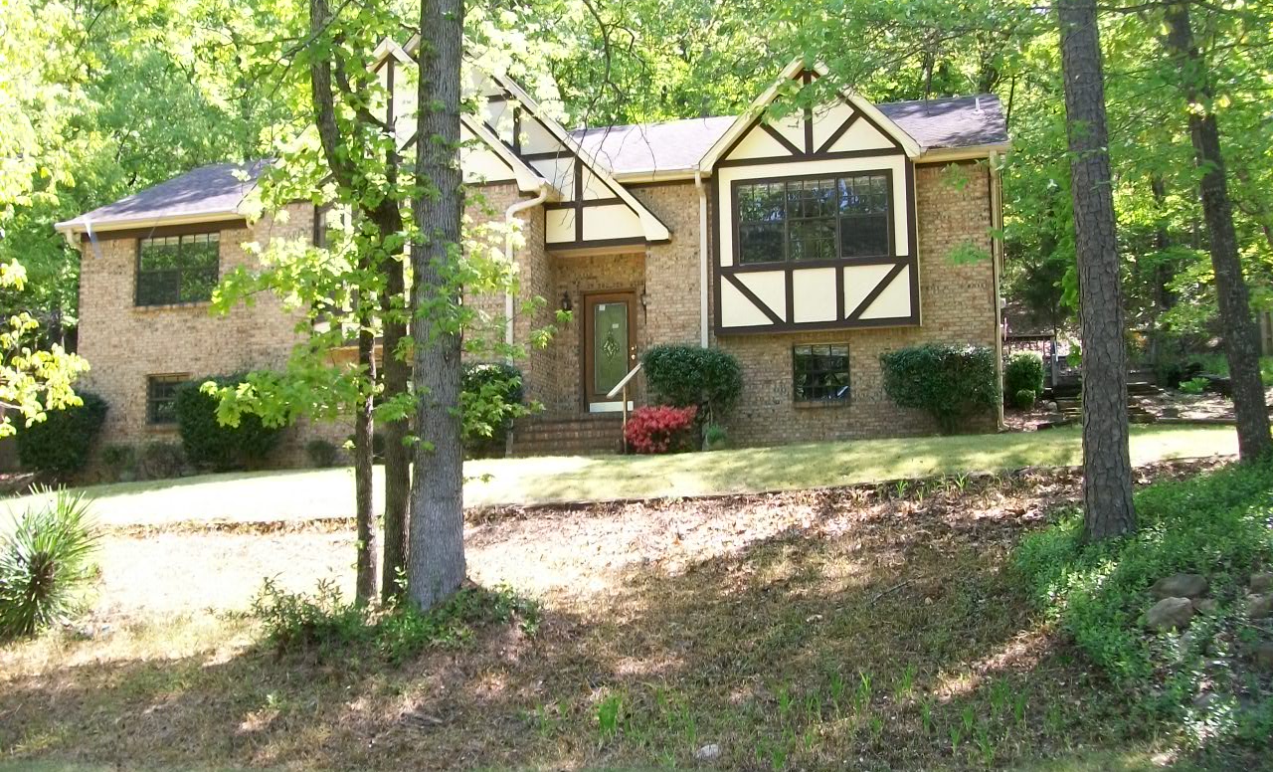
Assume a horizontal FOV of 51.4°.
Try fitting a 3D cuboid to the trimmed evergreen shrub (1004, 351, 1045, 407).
[{"bbox_3d":[6.890,-0.097,23.489,0.706,0.988,0.706,-2,-7,14],"label":"trimmed evergreen shrub"}]

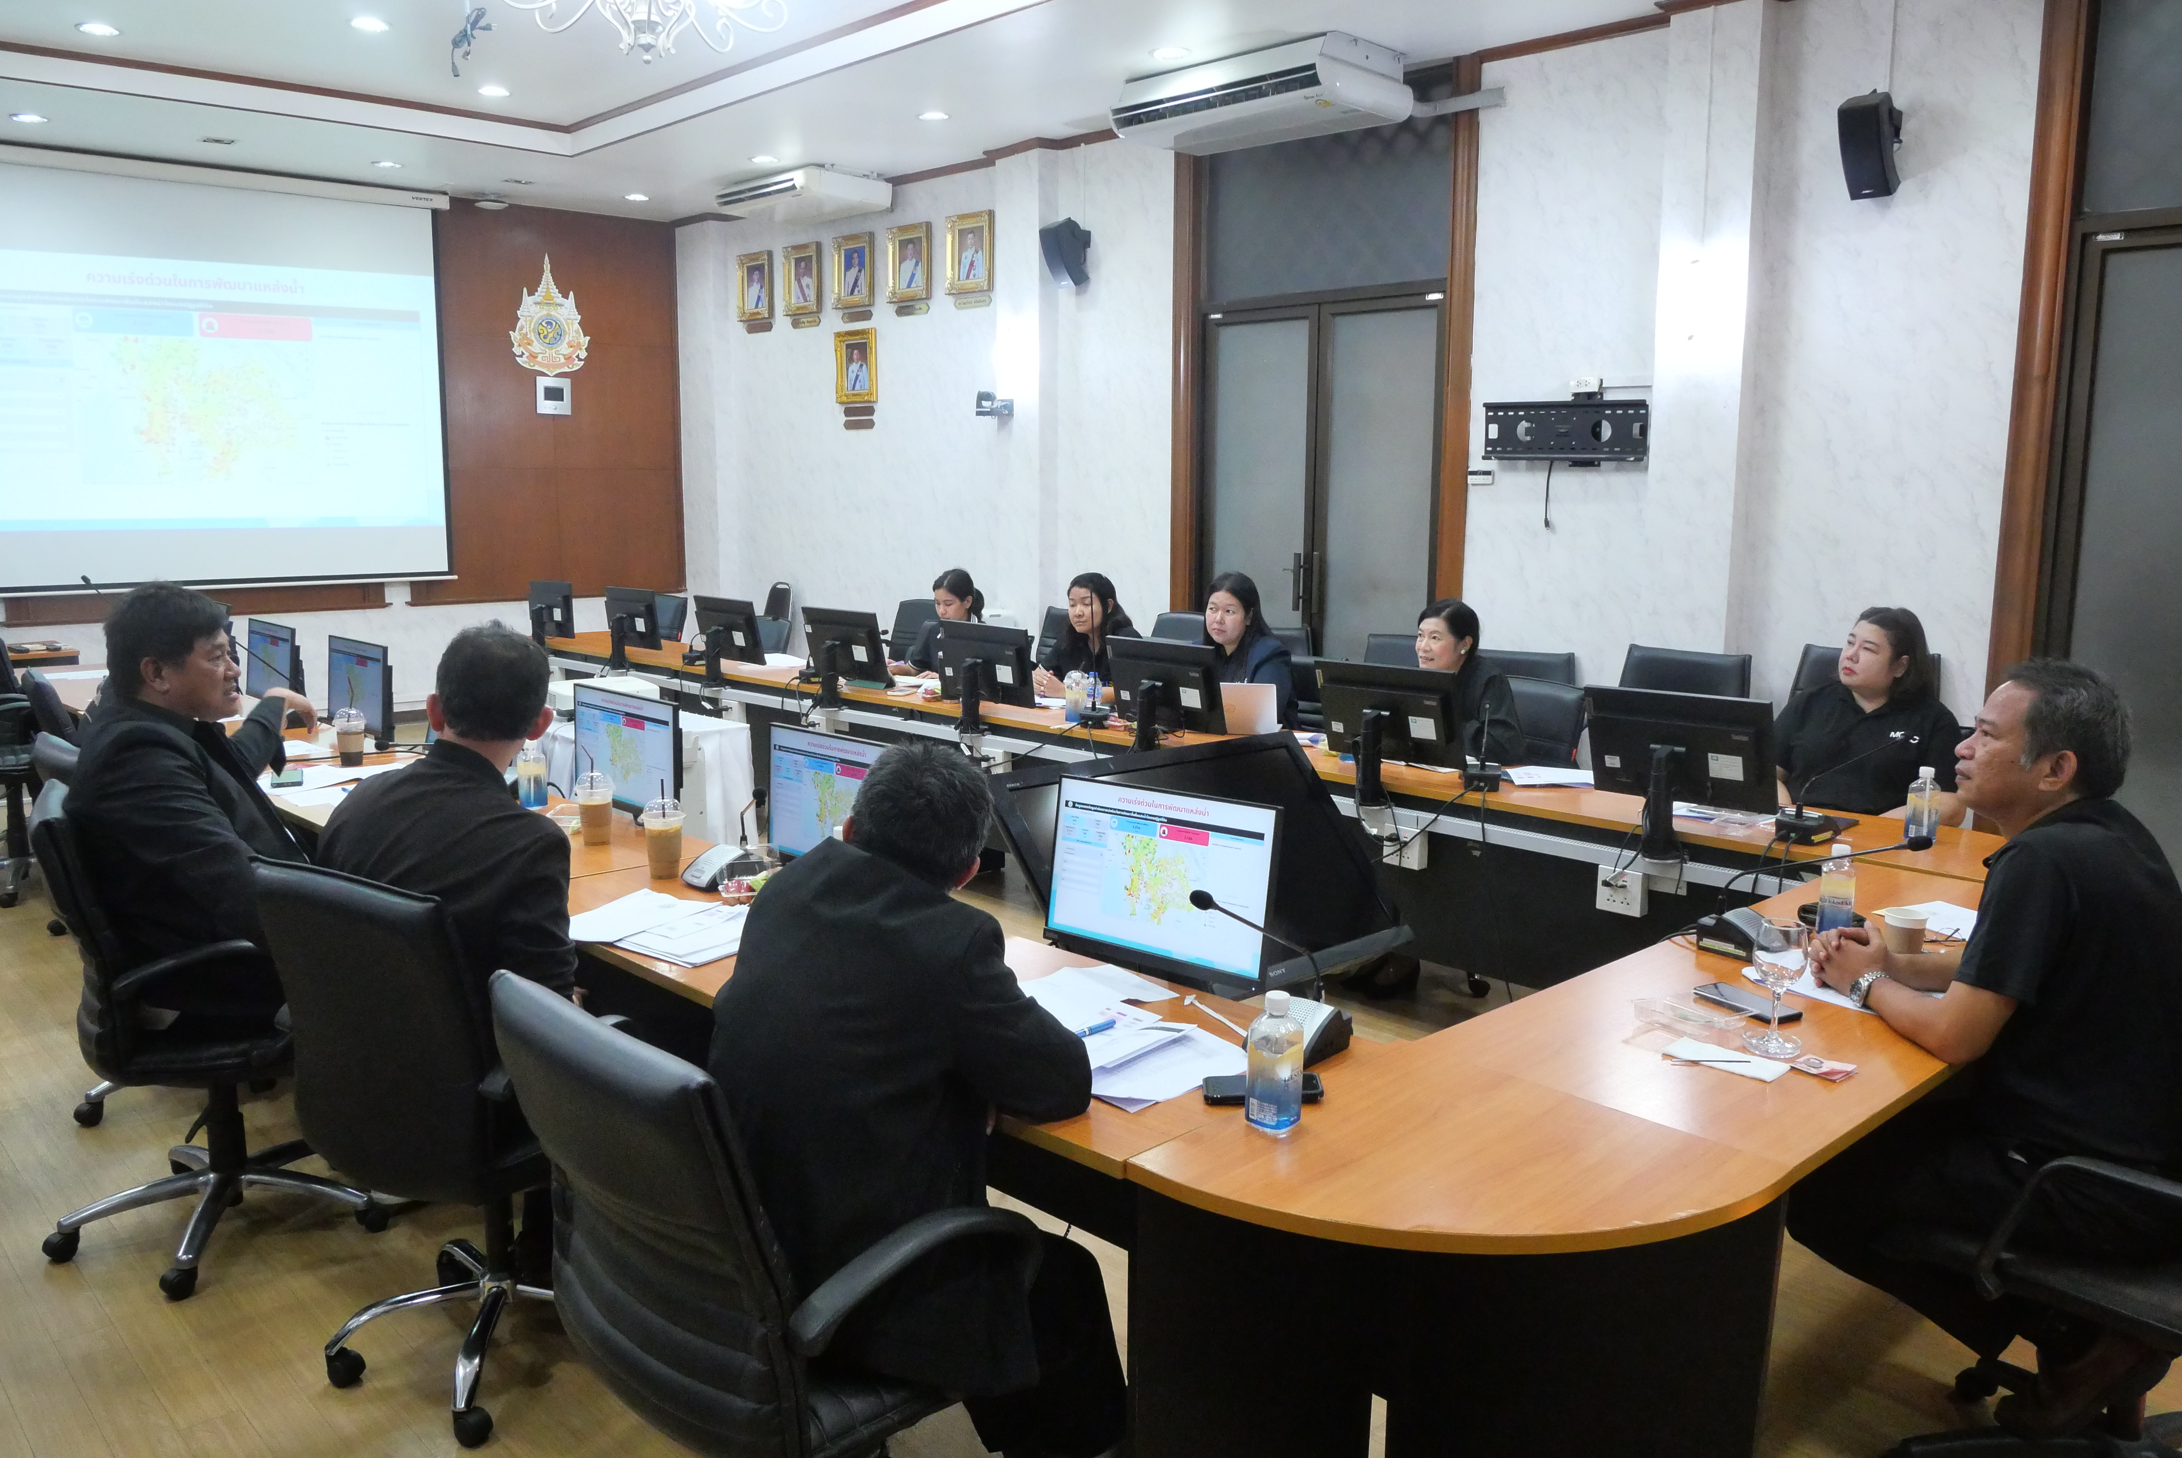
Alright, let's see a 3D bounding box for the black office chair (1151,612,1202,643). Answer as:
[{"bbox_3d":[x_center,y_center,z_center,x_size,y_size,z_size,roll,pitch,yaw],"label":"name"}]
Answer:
[{"bbox_3d":[0.310,-0.013,6.454,0.600,0.930,0.620,9,14,43],"label":"black office chair"}]

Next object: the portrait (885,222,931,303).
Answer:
[{"bbox_3d":[-1.123,-2.832,8.864,0.370,0.450,0.050,9,13,44],"label":"portrait"}]

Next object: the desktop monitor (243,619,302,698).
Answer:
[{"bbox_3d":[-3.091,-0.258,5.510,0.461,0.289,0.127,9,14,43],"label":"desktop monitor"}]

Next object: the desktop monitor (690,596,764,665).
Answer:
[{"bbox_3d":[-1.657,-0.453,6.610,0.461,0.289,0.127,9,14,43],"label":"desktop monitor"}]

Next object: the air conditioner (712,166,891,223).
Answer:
[{"bbox_3d":[-1.714,-3.147,8.654,0.990,0.180,0.620,9,14,43],"label":"air conditioner"}]

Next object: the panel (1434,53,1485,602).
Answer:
[{"bbox_3d":[1.620,-1.173,6.420,0.160,3.450,0.100,9,13,44],"label":"panel"}]

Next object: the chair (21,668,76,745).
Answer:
[{"bbox_3d":[-3.473,0.261,5.402,0.600,0.960,0.640,7,12,36],"label":"chair"}]

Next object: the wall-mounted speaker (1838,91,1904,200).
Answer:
[{"bbox_3d":[2.722,-2.035,5.080,0.190,0.335,0.185,-25,21,-26],"label":"wall-mounted speaker"}]

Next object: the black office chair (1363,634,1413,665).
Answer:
[{"bbox_3d":[1.156,0.140,5.527,0.600,0.930,0.620,9,14,43],"label":"black office chair"}]

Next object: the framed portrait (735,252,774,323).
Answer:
[{"bbox_3d":[-2.245,-2.952,9.706,0.340,0.440,0.050,9,14,43],"label":"framed portrait"}]

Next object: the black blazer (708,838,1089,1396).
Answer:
[{"bbox_3d":[-0.266,0.459,1.925,0.500,0.660,0.500,6,12,35],"label":"black blazer"}]

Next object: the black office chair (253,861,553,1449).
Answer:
[{"bbox_3d":[-1.058,0.669,2.630,0.600,0.930,0.620,5,11,28],"label":"black office chair"}]

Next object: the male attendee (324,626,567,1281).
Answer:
[{"bbox_3d":[-1.020,0.485,2.824,0.519,1.333,0.706,3,10,19],"label":"male attendee"}]

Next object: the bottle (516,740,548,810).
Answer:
[{"bbox_3d":[-1.544,0.118,4.012,0.069,0.196,0.069,9,14,43],"label":"bottle"}]

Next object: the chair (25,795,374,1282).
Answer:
[{"bbox_3d":[-1.877,0.606,3.167,0.650,0.960,0.620,-5,11,-27],"label":"chair"}]

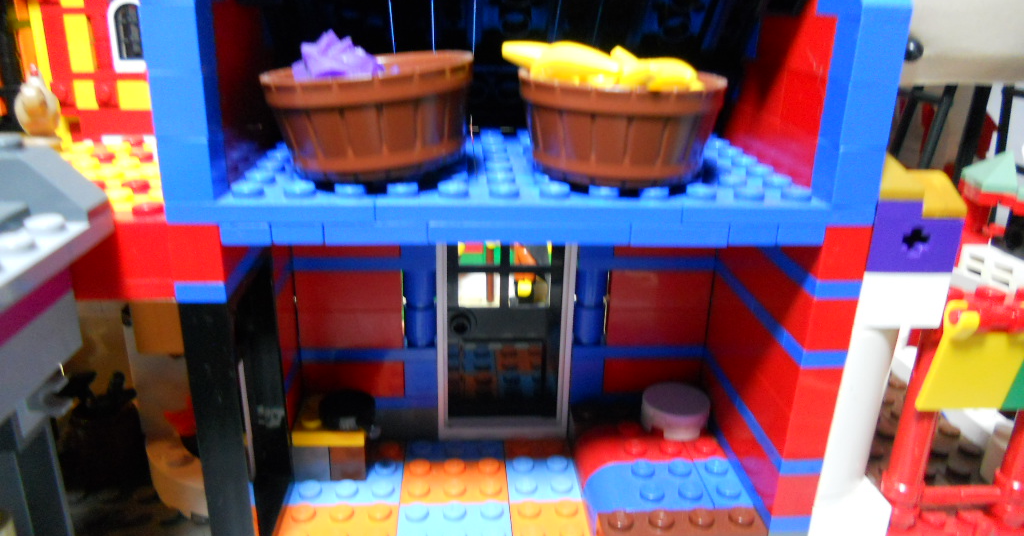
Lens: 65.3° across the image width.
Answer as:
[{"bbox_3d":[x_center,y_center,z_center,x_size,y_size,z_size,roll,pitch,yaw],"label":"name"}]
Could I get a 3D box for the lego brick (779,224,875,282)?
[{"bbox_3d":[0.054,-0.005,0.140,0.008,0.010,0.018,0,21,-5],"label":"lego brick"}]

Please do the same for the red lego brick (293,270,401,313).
[{"bbox_3d":[-0.037,0.004,0.181,0.024,0.010,0.008,0,21,-5],"label":"red lego brick"}]

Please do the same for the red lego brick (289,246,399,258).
[{"bbox_3d":[-0.037,-0.009,0.179,0.024,0.010,0.008,0,21,-4],"label":"red lego brick"}]

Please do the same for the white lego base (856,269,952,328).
[{"bbox_3d":[0.066,0.004,0.140,0.016,0.010,0.009,0,21,-5],"label":"white lego base"}]

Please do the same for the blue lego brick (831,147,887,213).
[{"bbox_3d":[0.055,-0.016,0.131,0.008,0.010,0.008,0,21,-5],"label":"blue lego brick"}]

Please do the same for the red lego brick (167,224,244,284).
[{"bbox_3d":[-0.050,-0.005,0.131,0.008,0.010,0.016,0,21,-4],"label":"red lego brick"}]

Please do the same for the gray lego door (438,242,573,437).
[{"bbox_3d":[-0.002,0.014,0.189,0.032,0.057,0.008,0,21,-4],"label":"gray lego door"}]

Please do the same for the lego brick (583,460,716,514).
[{"bbox_3d":[0.028,0.048,0.166,0.024,0.011,0.016,0,21,-4],"label":"lego brick"}]

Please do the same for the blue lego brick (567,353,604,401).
[{"bbox_3d":[0.018,0.025,0.194,0.008,0.010,0.008,0,21,-5],"label":"blue lego brick"}]

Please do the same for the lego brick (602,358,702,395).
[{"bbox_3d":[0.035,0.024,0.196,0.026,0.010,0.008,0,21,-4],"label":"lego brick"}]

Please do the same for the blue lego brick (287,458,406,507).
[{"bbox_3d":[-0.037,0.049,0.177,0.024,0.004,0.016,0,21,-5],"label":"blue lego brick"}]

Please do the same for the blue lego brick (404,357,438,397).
[{"bbox_3d":[-0.022,0.024,0.192,0.008,0.010,0.008,0,21,-4],"label":"blue lego brick"}]

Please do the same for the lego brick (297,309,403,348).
[{"bbox_3d":[-0.038,0.012,0.186,0.024,0.010,0.008,0,21,-4],"label":"lego brick"}]

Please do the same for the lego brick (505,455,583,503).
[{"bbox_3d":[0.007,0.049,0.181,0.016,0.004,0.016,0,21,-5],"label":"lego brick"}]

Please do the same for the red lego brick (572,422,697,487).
[{"bbox_3d":[0.027,0.043,0.182,0.024,0.011,0.016,0,21,-4],"label":"red lego brick"}]

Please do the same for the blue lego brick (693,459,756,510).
[{"bbox_3d":[0.044,0.049,0.168,0.008,0.011,0.016,0,21,-4],"label":"blue lego brick"}]

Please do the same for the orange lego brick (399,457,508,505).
[{"bbox_3d":[-0.013,0.051,0.181,0.024,0.011,0.016,0,21,-4],"label":"orange lego brick"}]

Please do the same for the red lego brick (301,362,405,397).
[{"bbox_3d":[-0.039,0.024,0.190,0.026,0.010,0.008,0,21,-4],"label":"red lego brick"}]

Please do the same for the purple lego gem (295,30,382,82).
[{"bbox_3d":[-0.028,-0.034,0.130,0.015,0.011,0.013,0,21,-4],"label":"purple lego gem"}]

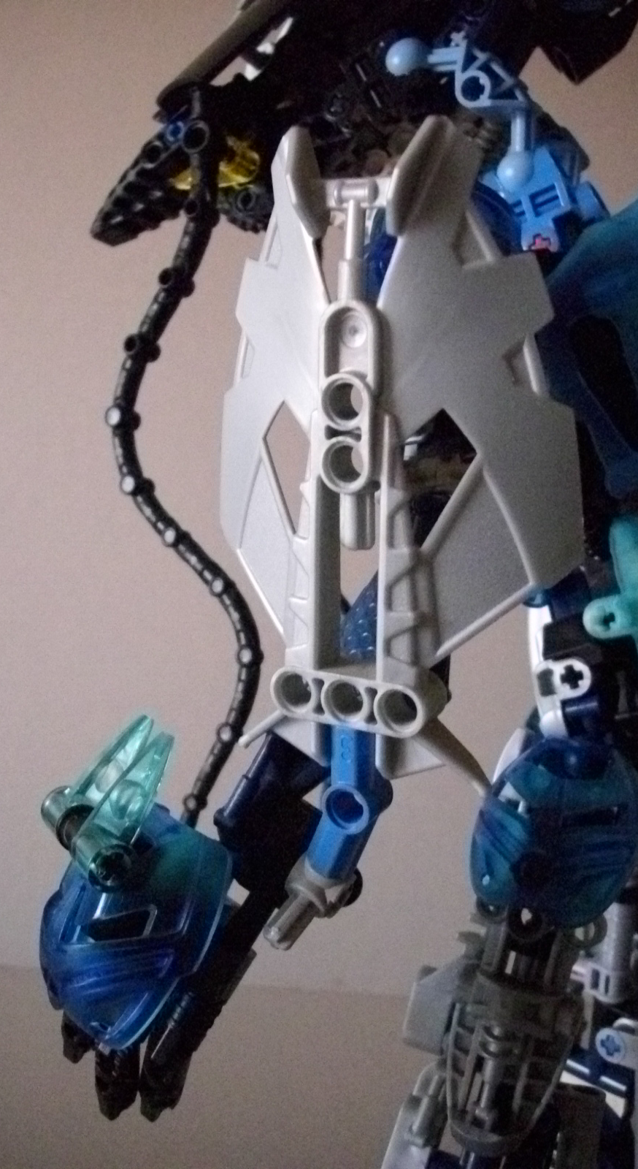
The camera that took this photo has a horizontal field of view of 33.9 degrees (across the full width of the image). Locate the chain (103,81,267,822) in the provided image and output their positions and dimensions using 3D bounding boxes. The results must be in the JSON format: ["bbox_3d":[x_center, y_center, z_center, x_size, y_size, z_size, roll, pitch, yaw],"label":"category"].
[{"bbox_3d":[-0.029,-0.027,0.222,0.033,0.159,0.025,-1,-6,11],"label":"chain"}]

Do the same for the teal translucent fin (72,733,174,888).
[{"bbox_3d":[-0.028,0.033,0.154,0.007,0.024,0.008,32,-7,-33],"label":"teal translucent fin"}]

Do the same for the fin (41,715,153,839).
[{"bbox_3d":[-0.034,0.031,0.167,0.007,0.024,0.008,42,-13,-32],"label":"fin"}]

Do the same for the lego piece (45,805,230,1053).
[{"bbox_3d":[-0.029,0.053,0.164,0.028,0.036,0.017,19,16,30],"label":"lego piece"}]

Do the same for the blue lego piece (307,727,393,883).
[{"bbox_3d":[0.004,0.029,0.142,0.010,0.025,0.008,21,24,25],"label":"blue lego piece"}]

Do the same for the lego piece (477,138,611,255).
[{"bbox_3d":[0.048,-0.082,0.221,0.024,0.024,0.018,-22,-3,19],"label":"lego piece"}]

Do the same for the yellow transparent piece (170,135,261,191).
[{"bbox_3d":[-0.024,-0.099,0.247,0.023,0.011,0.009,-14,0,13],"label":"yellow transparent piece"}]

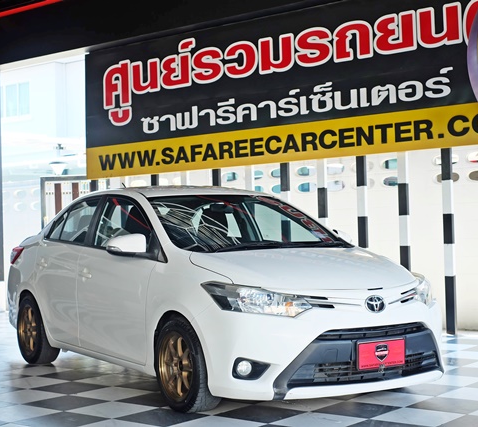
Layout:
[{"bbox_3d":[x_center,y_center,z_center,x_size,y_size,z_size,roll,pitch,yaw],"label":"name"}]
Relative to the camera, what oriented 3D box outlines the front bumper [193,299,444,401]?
[{"bbox_3d":[0.621,0.728,5.325,1.697,0.525,0.576,0,-1,-31],"label":"front bumper"}]

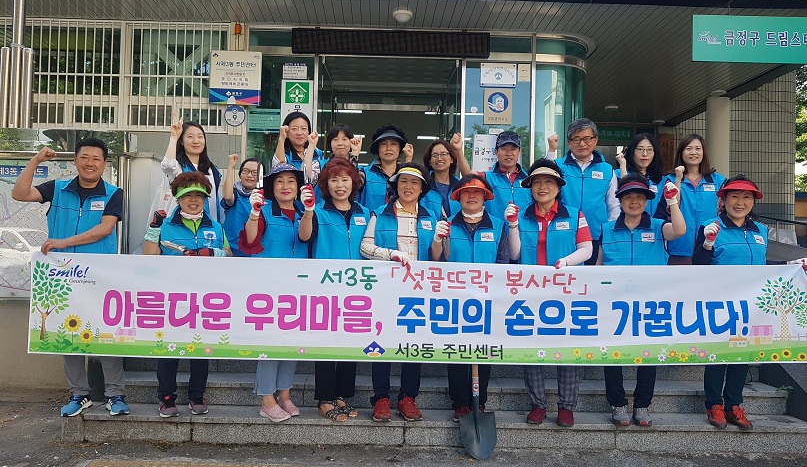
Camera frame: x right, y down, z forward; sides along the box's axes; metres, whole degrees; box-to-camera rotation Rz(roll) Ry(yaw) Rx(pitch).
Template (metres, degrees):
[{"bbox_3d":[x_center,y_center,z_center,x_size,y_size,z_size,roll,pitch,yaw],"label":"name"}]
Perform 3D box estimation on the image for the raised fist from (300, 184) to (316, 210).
[{"bbox_3d":[-0.583,-0.227,3.720,0.100,0.155,0.100,1,0,0],"label":"raised fist"}]

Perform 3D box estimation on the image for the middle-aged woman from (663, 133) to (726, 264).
[{"bbox_3d":[2.137,0.080,4.450,0.480,1.630,0.370,1,0,18],"label":"middle-aged woman"}]

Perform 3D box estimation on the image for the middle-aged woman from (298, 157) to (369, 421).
[{"bbox_3d":[-0.438,0.337,3.820,0.440,1.620,0.380,2,-2,-6],"label":"middle-aged woman"}]

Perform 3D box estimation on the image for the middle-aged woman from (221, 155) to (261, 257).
[{"bbox_3d":[-1.150,0.193,4.330,0.420,1.520,0.350,2,-2,-9],"label":"middle-aged woman"}]

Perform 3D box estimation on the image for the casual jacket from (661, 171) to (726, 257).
[{"bbox_3d":[2.139,-0.136,4.470,0.480,0.627,0.280,1,-1,17],"label":"casual jacket"}]

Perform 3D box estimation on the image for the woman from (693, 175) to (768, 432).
[{"bbox_3d":[2.115,0.420,3.920,0.500,1.600,0.380,1,0,0],"label":"woman"}]

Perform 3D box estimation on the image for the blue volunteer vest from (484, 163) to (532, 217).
[{"bbox_3d":[0.818,-0.234,4.720,0.440,0.630,0.280,1,-1,4],"label":"blue volunteer vest"}]

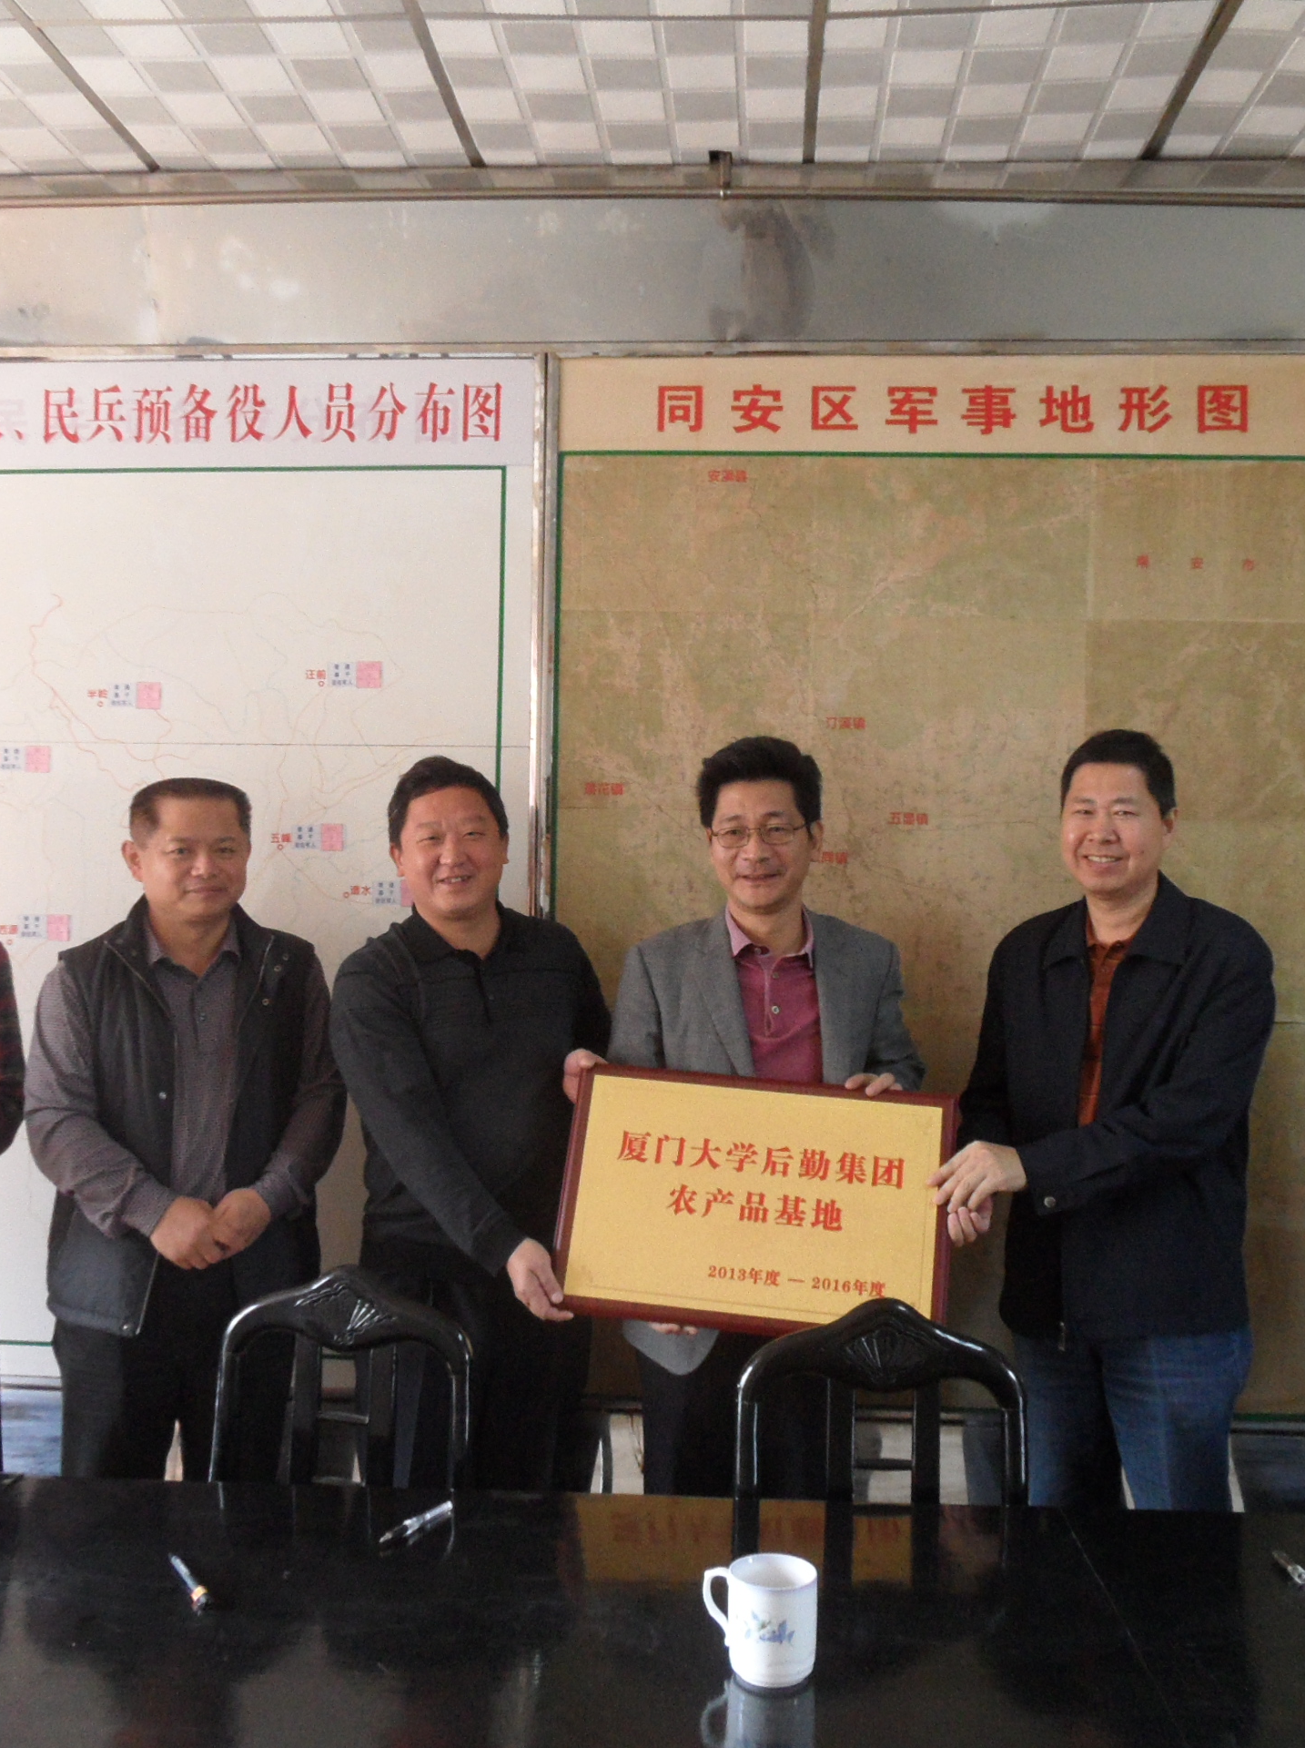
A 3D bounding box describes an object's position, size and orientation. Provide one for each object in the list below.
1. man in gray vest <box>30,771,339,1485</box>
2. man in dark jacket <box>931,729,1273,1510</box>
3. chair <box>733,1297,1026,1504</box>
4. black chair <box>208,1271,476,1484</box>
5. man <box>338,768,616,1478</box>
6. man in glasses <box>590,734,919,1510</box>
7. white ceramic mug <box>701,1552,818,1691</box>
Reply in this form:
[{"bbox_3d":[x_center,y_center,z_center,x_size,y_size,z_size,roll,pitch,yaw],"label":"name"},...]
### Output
[{"bbox_3d":[-0.731,0.657,2.530,0.500,1.640,0.340,1,0,-21],"label":"man in gray vest"},{"bbox_3d":[0.703,0.622,2.530,0.500,1.701,0.420,1,1,31],"label":"man in dark jacket"},{"bbox_3d":[0.252,0.991,1.712,0.410,0.971,0.470,1,1,3],"label":"chair"},{"bbox_3d":[-0.422,0.985,1.745,0.410,1.000,0.490,1,0,12],"label":"black chair"},{"bbox_3d":[-0.279,0.649,2.490,0.480,1.670,0.370,1,0,-18],"label":"man"},{"bbox_3d":[0.167,0.621,2.570,0.520,1.684,0.380,1,1,0],"label":"man in glasses"},{"bbox_3d":[0.095,0.665,1.437,0.104,0.089,0.079,1,0,4],"label":"white ceramic mug"}]

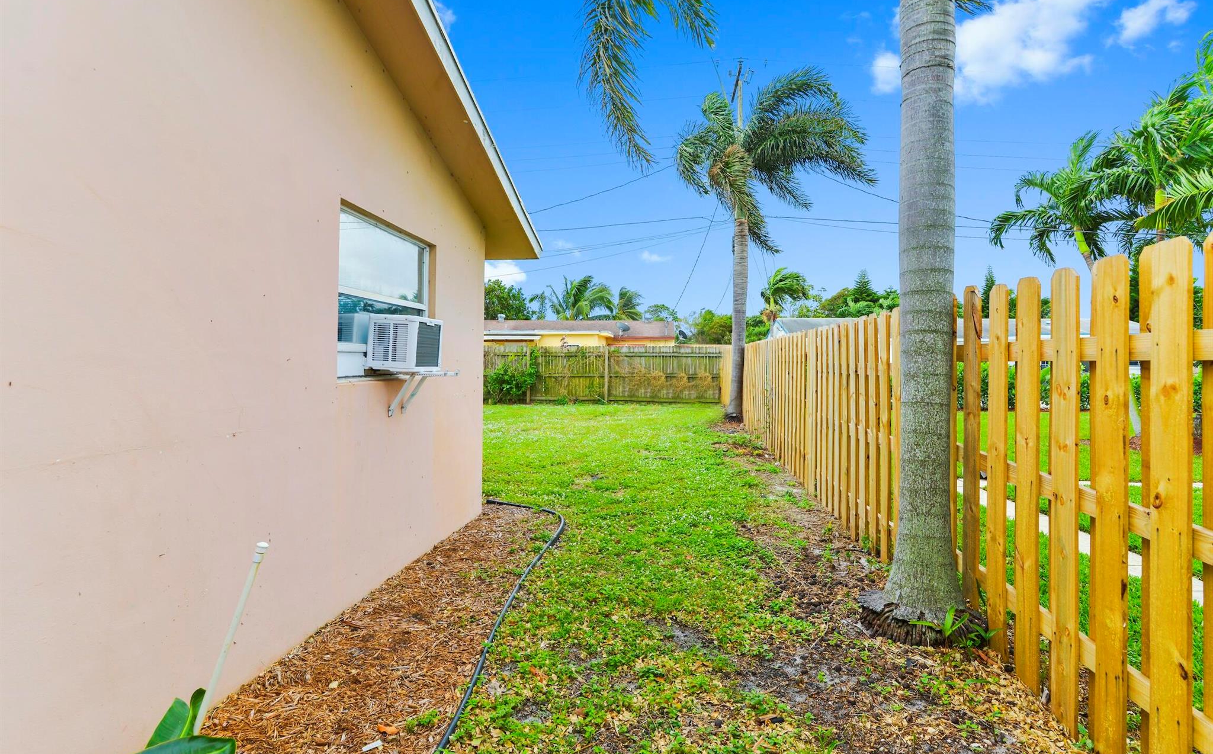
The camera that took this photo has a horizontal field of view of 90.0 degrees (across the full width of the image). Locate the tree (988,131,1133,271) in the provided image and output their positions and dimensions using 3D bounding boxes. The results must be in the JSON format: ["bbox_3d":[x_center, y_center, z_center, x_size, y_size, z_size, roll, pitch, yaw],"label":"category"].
[{"bbox_3d":[9.111,-1.853,12.100,2.700,6.070,2.600,1,1,0],"label":"tree"}]

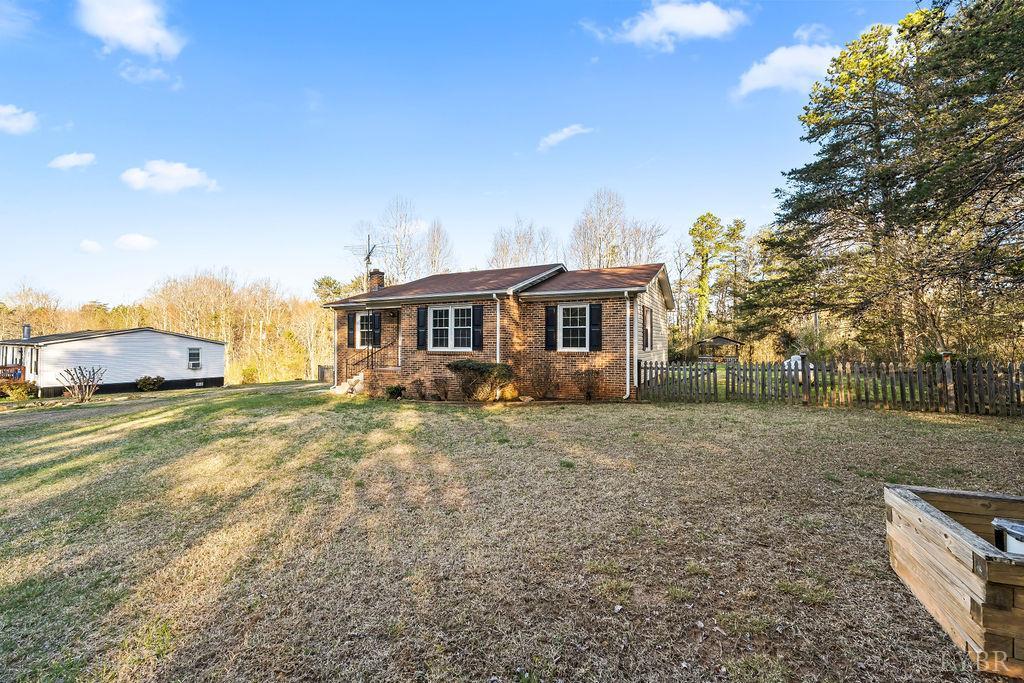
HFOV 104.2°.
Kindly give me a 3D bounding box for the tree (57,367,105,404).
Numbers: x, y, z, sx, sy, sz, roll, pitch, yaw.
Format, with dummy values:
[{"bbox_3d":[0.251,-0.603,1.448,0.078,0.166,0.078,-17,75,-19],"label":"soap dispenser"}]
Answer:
[{"bbox_3d":[-22.700,2.270,21.000,1.900,1.950,1.850,0,0,27],"label":"tree"}]

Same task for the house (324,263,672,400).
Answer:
[{"bbox_3d":[-0.600,-0.670,16.000,12.500,4.800,8.500,0,0,27],"label":"house"}]

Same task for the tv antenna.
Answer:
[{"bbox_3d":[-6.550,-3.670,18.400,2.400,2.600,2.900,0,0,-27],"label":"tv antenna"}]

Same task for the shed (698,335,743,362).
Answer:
[{"bbox_3d":[18.600,0.760,35.500,3.900,2.650,3.800,0,0,27],"label":"shed"}]

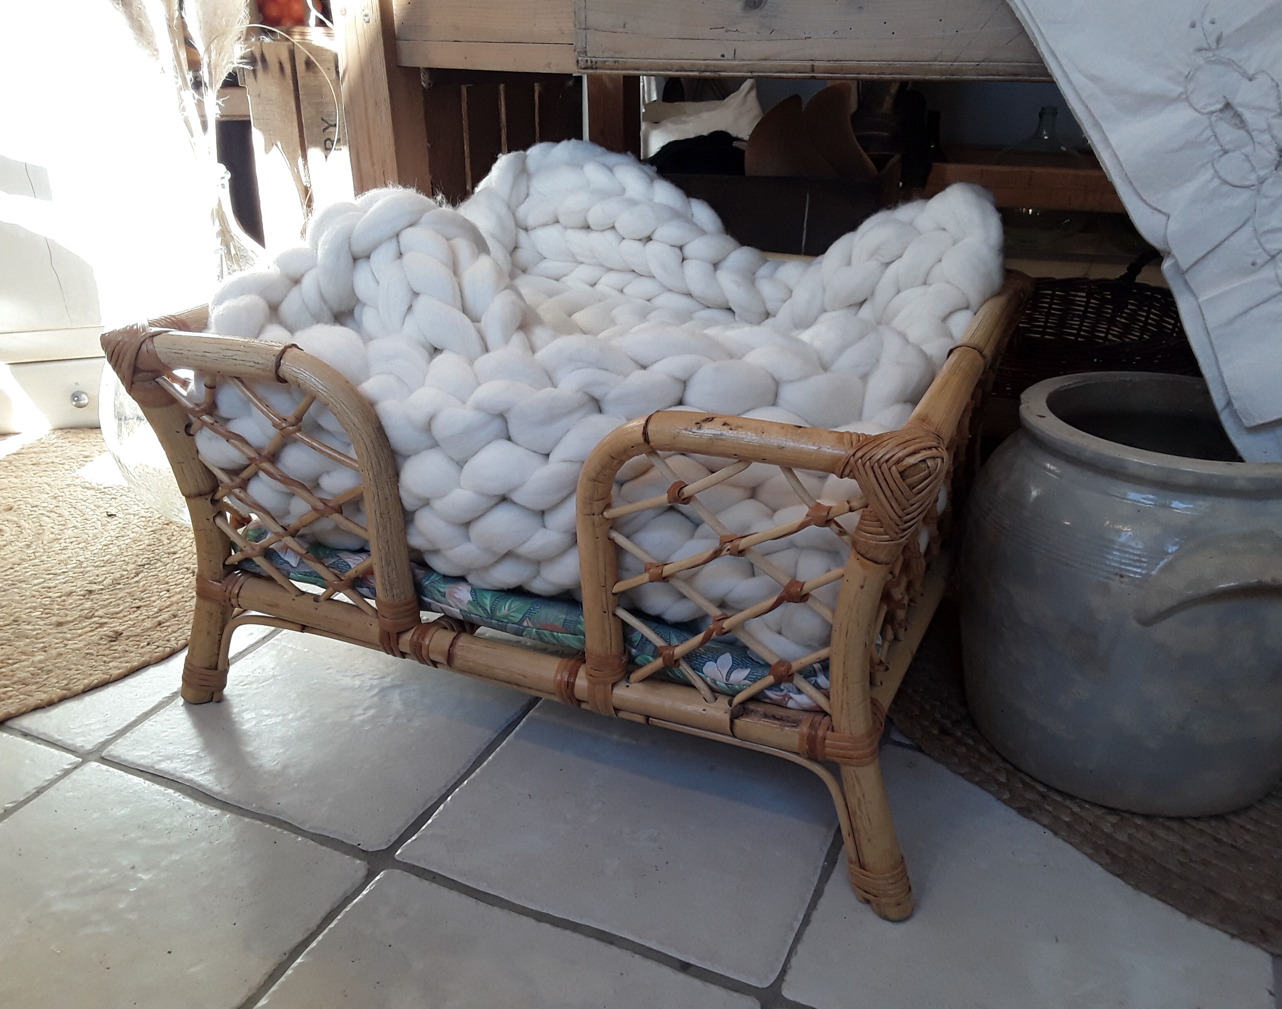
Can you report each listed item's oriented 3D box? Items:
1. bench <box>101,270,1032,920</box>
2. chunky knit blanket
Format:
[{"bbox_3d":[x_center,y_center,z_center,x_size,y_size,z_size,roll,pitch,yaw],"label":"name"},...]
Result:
[{"bbox_3d":[-0.022,-0.022,1.095,0.735,0.408,0.606,11,26,21],"label":"bench"},{"bbox_3d":[-0.021,-0.164,1.038,0.637,0.324,0.519,11,26,21],"label":"chunky knit blanket"}]

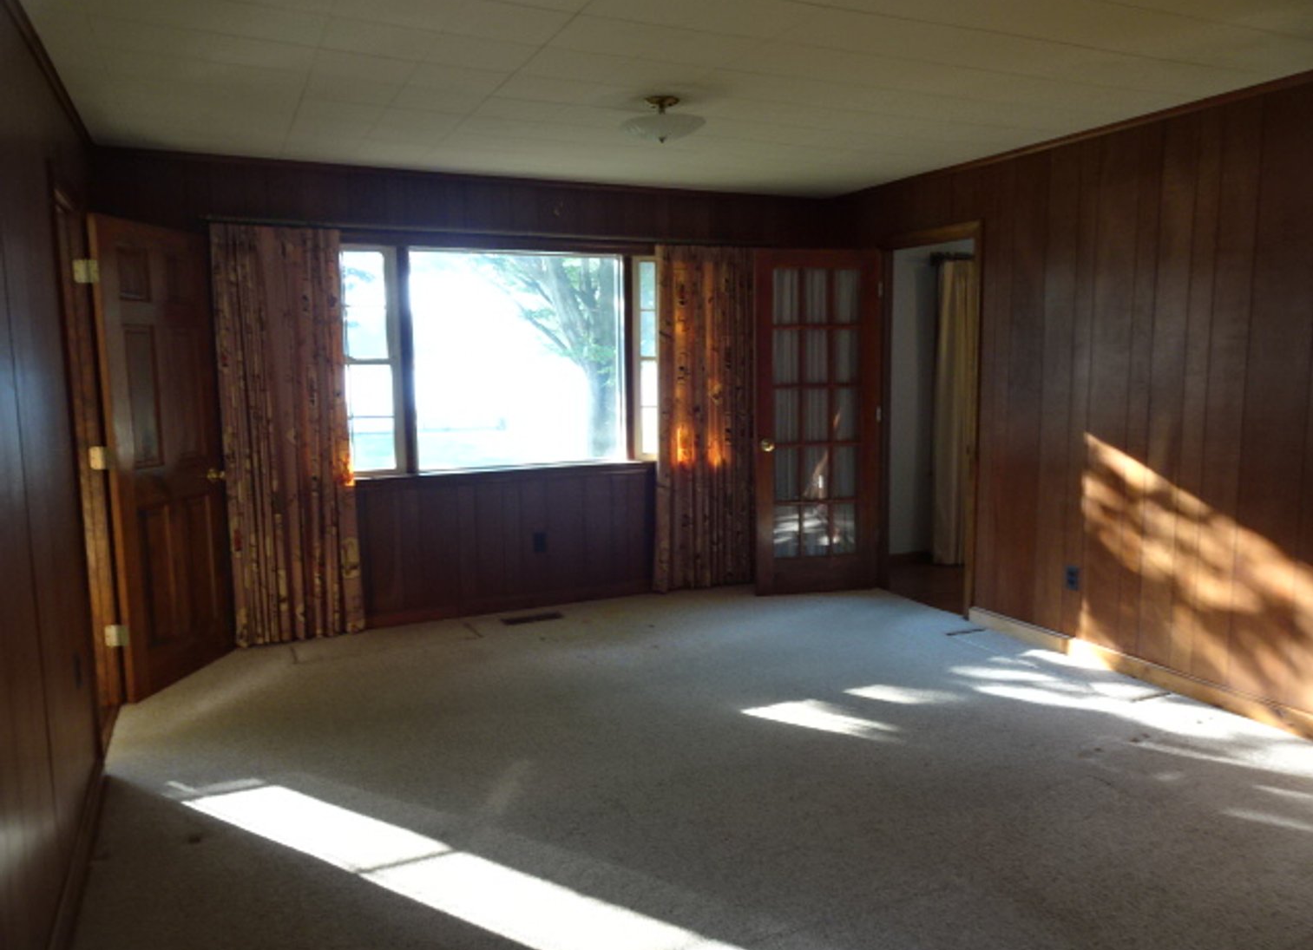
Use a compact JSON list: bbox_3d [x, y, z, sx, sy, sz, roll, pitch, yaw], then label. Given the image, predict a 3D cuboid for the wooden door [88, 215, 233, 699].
[{"bbox_3d":[-2.175,-0.085,4.065,0.040,2.015,0.710,1,8,9],"label":"wooden door"}]

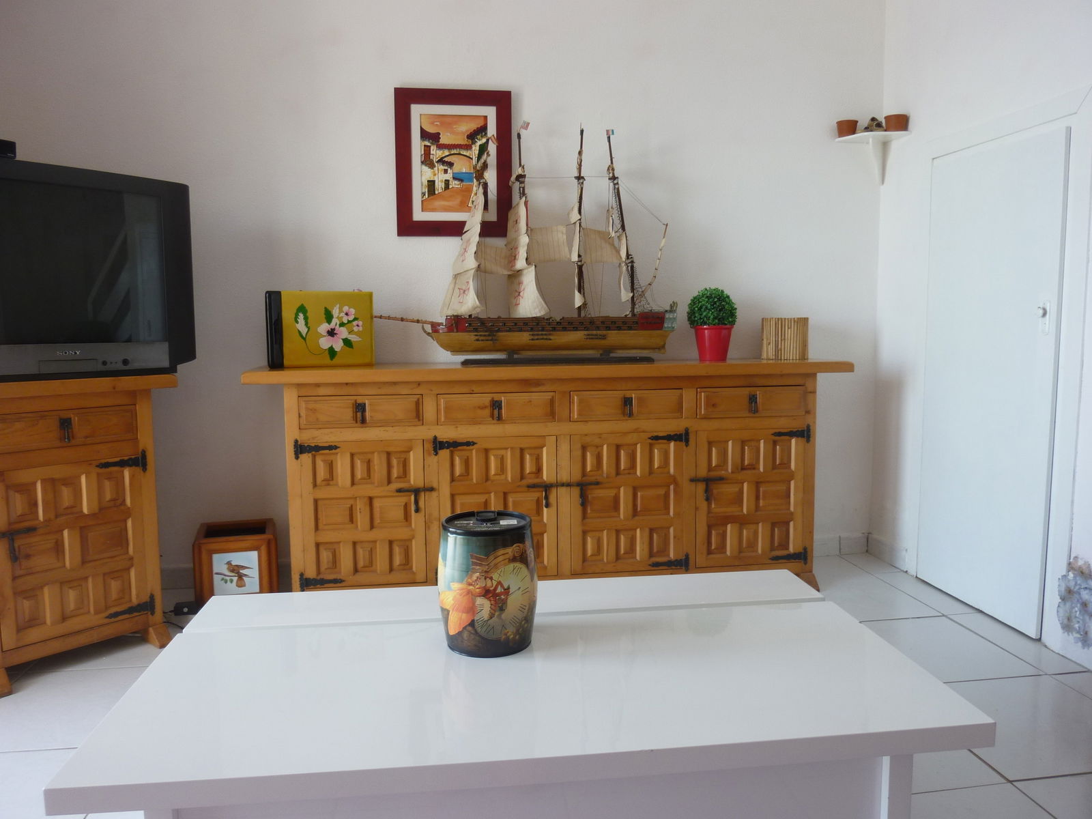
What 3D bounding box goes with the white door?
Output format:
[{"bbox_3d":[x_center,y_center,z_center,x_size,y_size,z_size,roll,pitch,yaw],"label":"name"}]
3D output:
[{"bbox_3d":[1.459,-0.096,2.611,0.040,1.526,0.628,-1,6,-8],"label":"white door"}]

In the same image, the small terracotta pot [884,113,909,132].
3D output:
[{"bbox_3d":[1.313,-1.073,2.953,0.083,0.061,0.083,0,6,0],"label":"small terracotta pot"}]

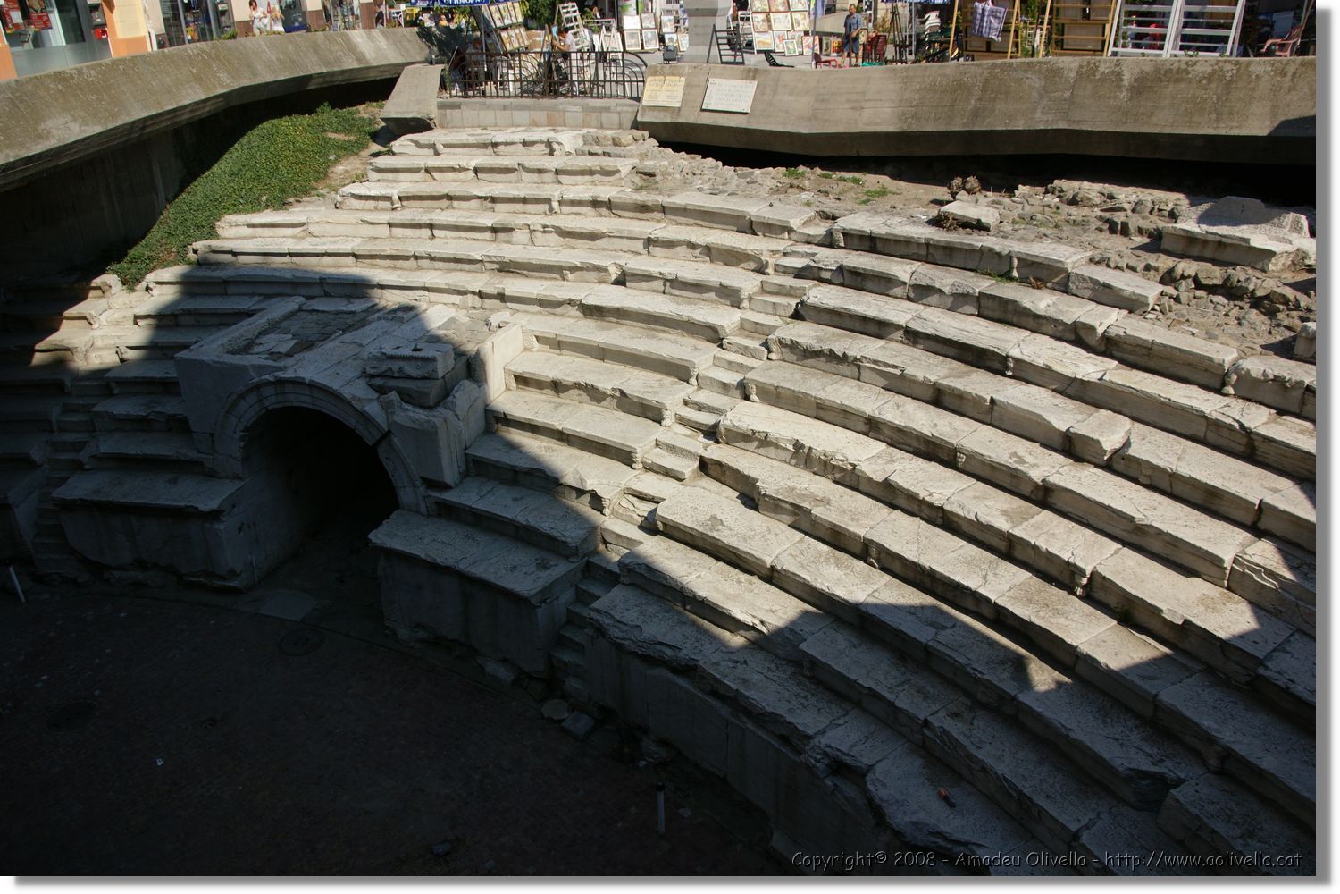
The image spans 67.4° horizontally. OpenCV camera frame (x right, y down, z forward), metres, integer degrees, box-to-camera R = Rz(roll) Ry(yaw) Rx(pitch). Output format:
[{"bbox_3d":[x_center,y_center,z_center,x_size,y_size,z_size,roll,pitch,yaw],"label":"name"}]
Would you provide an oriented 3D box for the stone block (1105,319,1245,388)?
[{"bbox_3d":[6.690,-1.270,13.450,0.550,0.410,1.530,-22,34,-38],"label":"stone block"}]

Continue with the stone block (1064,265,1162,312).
[{"bbox_3d":[6.410,-2.300,14.560,0.460,0.360,1.200,-19,32,-33],"label":"stone block"}]

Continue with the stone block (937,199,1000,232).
[{"bbox_3d":[5.230,-4.040,17.600,0.830,0.230,0.760,17,31,30],"label":"stone block"}]

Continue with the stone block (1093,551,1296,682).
[{"bbox_3d":[5.670,1.800,11.080,0.680,0.390,1.900,-17,31,-31],"label":"stone block"}]

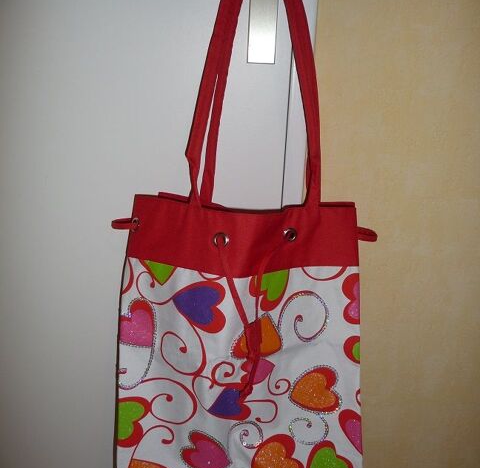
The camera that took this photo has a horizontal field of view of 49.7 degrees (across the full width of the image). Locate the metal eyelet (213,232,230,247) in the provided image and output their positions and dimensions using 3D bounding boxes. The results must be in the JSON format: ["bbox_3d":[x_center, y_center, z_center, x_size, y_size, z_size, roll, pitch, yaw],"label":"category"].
[{"bbox_3d":[-0.030,0.010,0.827,0.024,0.024,0.006,0,17,-7],"label":"metal eyelet"}]

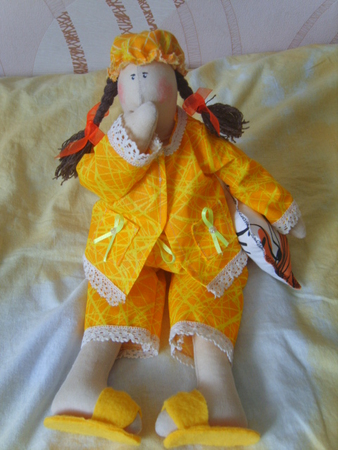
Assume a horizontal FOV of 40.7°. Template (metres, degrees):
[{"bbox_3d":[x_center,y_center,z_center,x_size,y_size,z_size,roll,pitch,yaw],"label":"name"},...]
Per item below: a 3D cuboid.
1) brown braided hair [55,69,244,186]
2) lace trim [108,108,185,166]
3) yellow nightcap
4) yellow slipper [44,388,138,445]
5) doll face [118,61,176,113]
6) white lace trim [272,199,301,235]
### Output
[{"bbox_3d":[-0.025,-0.131,0.605,0.240,0.070,0.130,-1,78,6],"label":"brown braided hair"},{"bbox_3d":[-0.028,-0.111,0.570,0.094,0.060,0.065,-1,75,6],"label":"lace trim"},{"bbox_3d":[-0.029,-0.227,0.605,0.095,0.085,0.058,-5,83,14],"label":"yellow nightcap"},{"bbox_3d":[-0.080,0.201,0.475,0.096,0.045,0.046,2,60,15],"label":"yellow slipper"},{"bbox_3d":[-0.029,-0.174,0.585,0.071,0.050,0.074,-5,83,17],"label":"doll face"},{"bbox_3d":[0.148,-0.009,0.575,0.034,0.025,0.018,-42,84,-4],"label":"white lace trim"}]

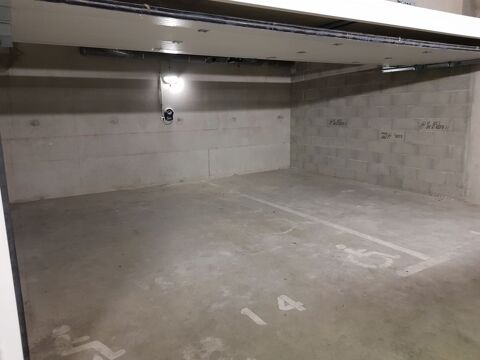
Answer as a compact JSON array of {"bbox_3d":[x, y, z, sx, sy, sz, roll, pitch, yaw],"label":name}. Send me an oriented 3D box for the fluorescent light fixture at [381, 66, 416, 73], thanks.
[{"bbox_3d":[2.621,-1.827,5.962,0.100,0.070,0.620,-8,12,-31],"label":"fluorescent light fixture"}]

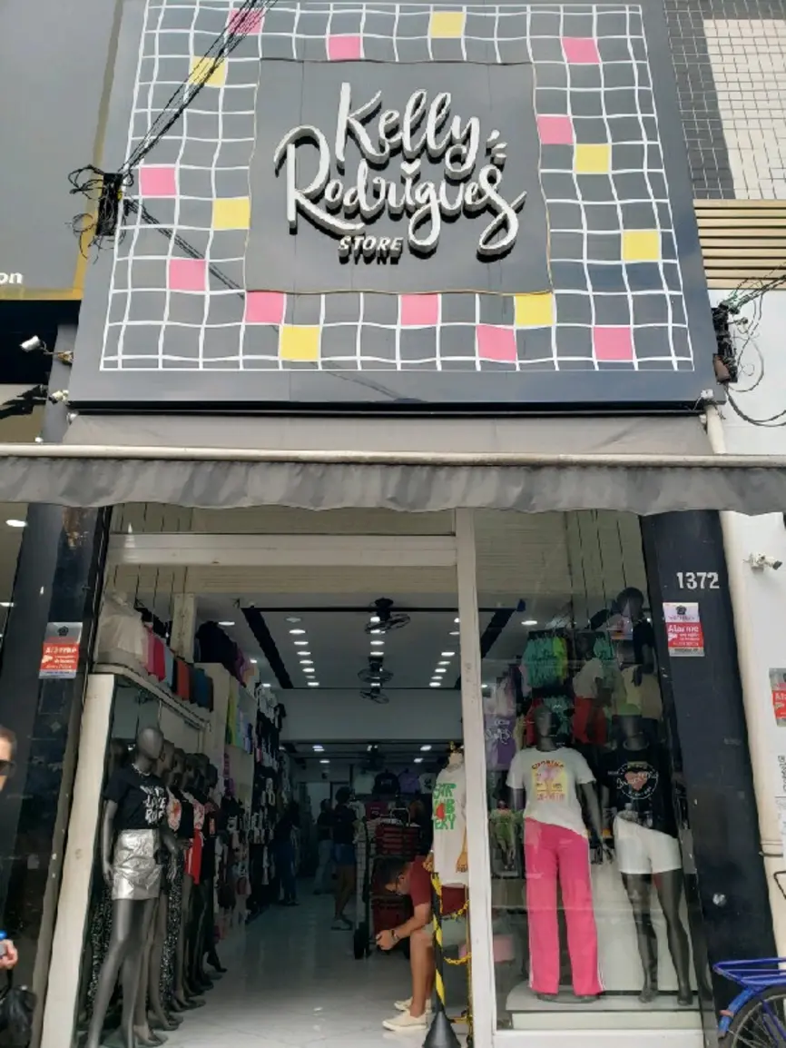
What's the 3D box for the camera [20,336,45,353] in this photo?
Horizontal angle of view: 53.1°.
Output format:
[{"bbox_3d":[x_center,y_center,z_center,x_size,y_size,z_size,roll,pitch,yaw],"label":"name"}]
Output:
[{"bbox_3d":[-2.308,-1.149,5.046,0.150,0.070,0.065,-23,-16,-12],"label":"camera"}]

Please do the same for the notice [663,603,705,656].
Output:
[{"bbox_3d":[1.753,0.635,4.738,0.210,0.325,0.010,0,-20,-1],"label":"notice"}]

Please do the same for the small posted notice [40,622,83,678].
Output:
[{"bbox_3d":[-1.936,0.738,4.598,0.210,0.325,0.010,0,-20,-1],"label":"small posted notice"}]

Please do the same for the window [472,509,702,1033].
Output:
[{"bbox_3d":[1.104,1.315,4.790,1.133,3.045,0.100,0,-20,-1],"label":"window"}]

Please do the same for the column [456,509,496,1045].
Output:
[{"bbox_3d":[0.486,1.369,4.763,0.116,3.165,0.110,0,-20,-1],"label":"column"}]

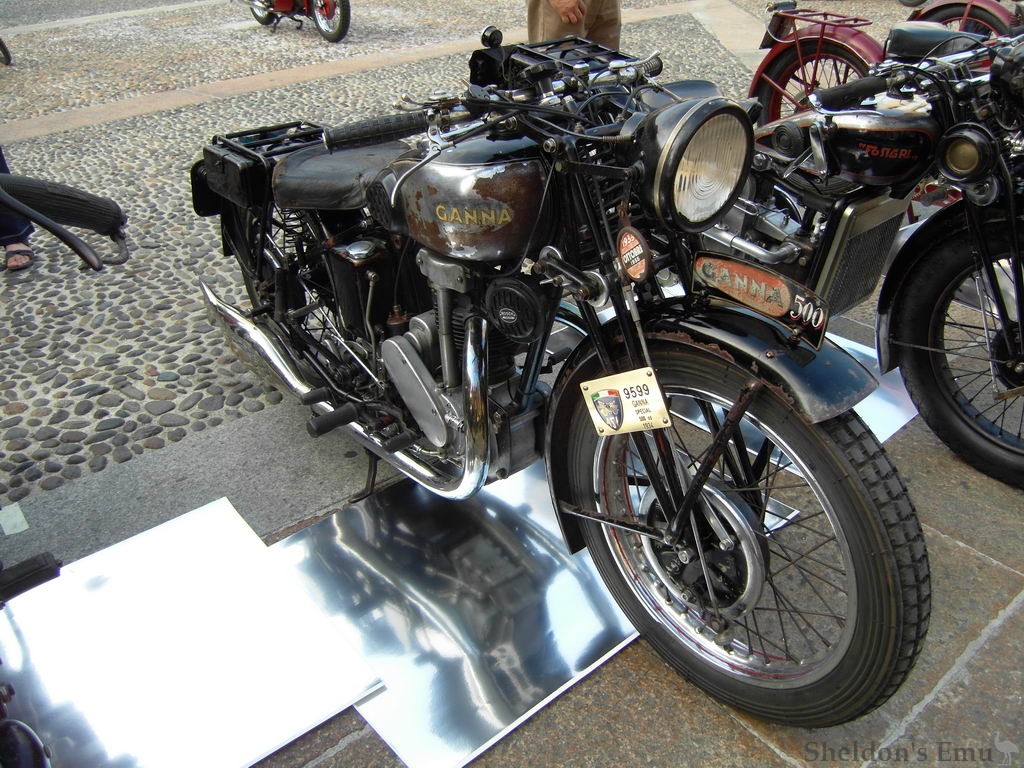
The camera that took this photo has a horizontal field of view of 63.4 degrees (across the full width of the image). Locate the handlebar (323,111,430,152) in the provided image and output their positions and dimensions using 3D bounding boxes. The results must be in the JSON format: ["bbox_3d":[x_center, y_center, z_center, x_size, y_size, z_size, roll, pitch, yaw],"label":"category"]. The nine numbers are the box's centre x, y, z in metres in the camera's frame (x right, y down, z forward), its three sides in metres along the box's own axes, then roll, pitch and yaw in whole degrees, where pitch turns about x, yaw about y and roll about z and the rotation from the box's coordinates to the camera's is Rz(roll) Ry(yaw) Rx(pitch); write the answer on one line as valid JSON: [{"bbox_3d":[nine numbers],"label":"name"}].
[{"bbox_3d":[-0.192,-0.364,1.185,0.150,0.037,0.037,-14,32,-10],"label":"handlebar"}]

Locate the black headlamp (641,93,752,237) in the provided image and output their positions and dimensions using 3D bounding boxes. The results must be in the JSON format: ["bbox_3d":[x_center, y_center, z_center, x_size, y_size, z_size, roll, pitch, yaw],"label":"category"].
[{"bbox_3d":[0.233,-0.307,1.133,0.180,0.180,0.145,-22,41,-33],"label":"black headlamp"}]

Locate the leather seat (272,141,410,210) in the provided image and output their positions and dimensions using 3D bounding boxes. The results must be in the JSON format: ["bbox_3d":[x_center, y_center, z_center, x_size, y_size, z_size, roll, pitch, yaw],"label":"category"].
[{"bbox_3d":[-0.346,-0.455,1.870,0.320,0.130,0.400,-22,37,-33],"label":"leather seat"}]

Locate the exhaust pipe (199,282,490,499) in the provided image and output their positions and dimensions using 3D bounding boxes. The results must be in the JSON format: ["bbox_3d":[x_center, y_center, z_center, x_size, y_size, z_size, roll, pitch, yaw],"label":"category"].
[{"bbox_3d":[-0.452,-0.135,1.839,0.165,0.440,1.225,-22,37,-33],"label":"exhaust pipe"}]

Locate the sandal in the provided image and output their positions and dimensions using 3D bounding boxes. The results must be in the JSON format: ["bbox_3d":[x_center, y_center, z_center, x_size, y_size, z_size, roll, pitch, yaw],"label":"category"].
[{"bbox_3d":[-1.931,-0.529,3.229,0.100,0.085,0.265,-12,32,-19],"label":"sandal"}]

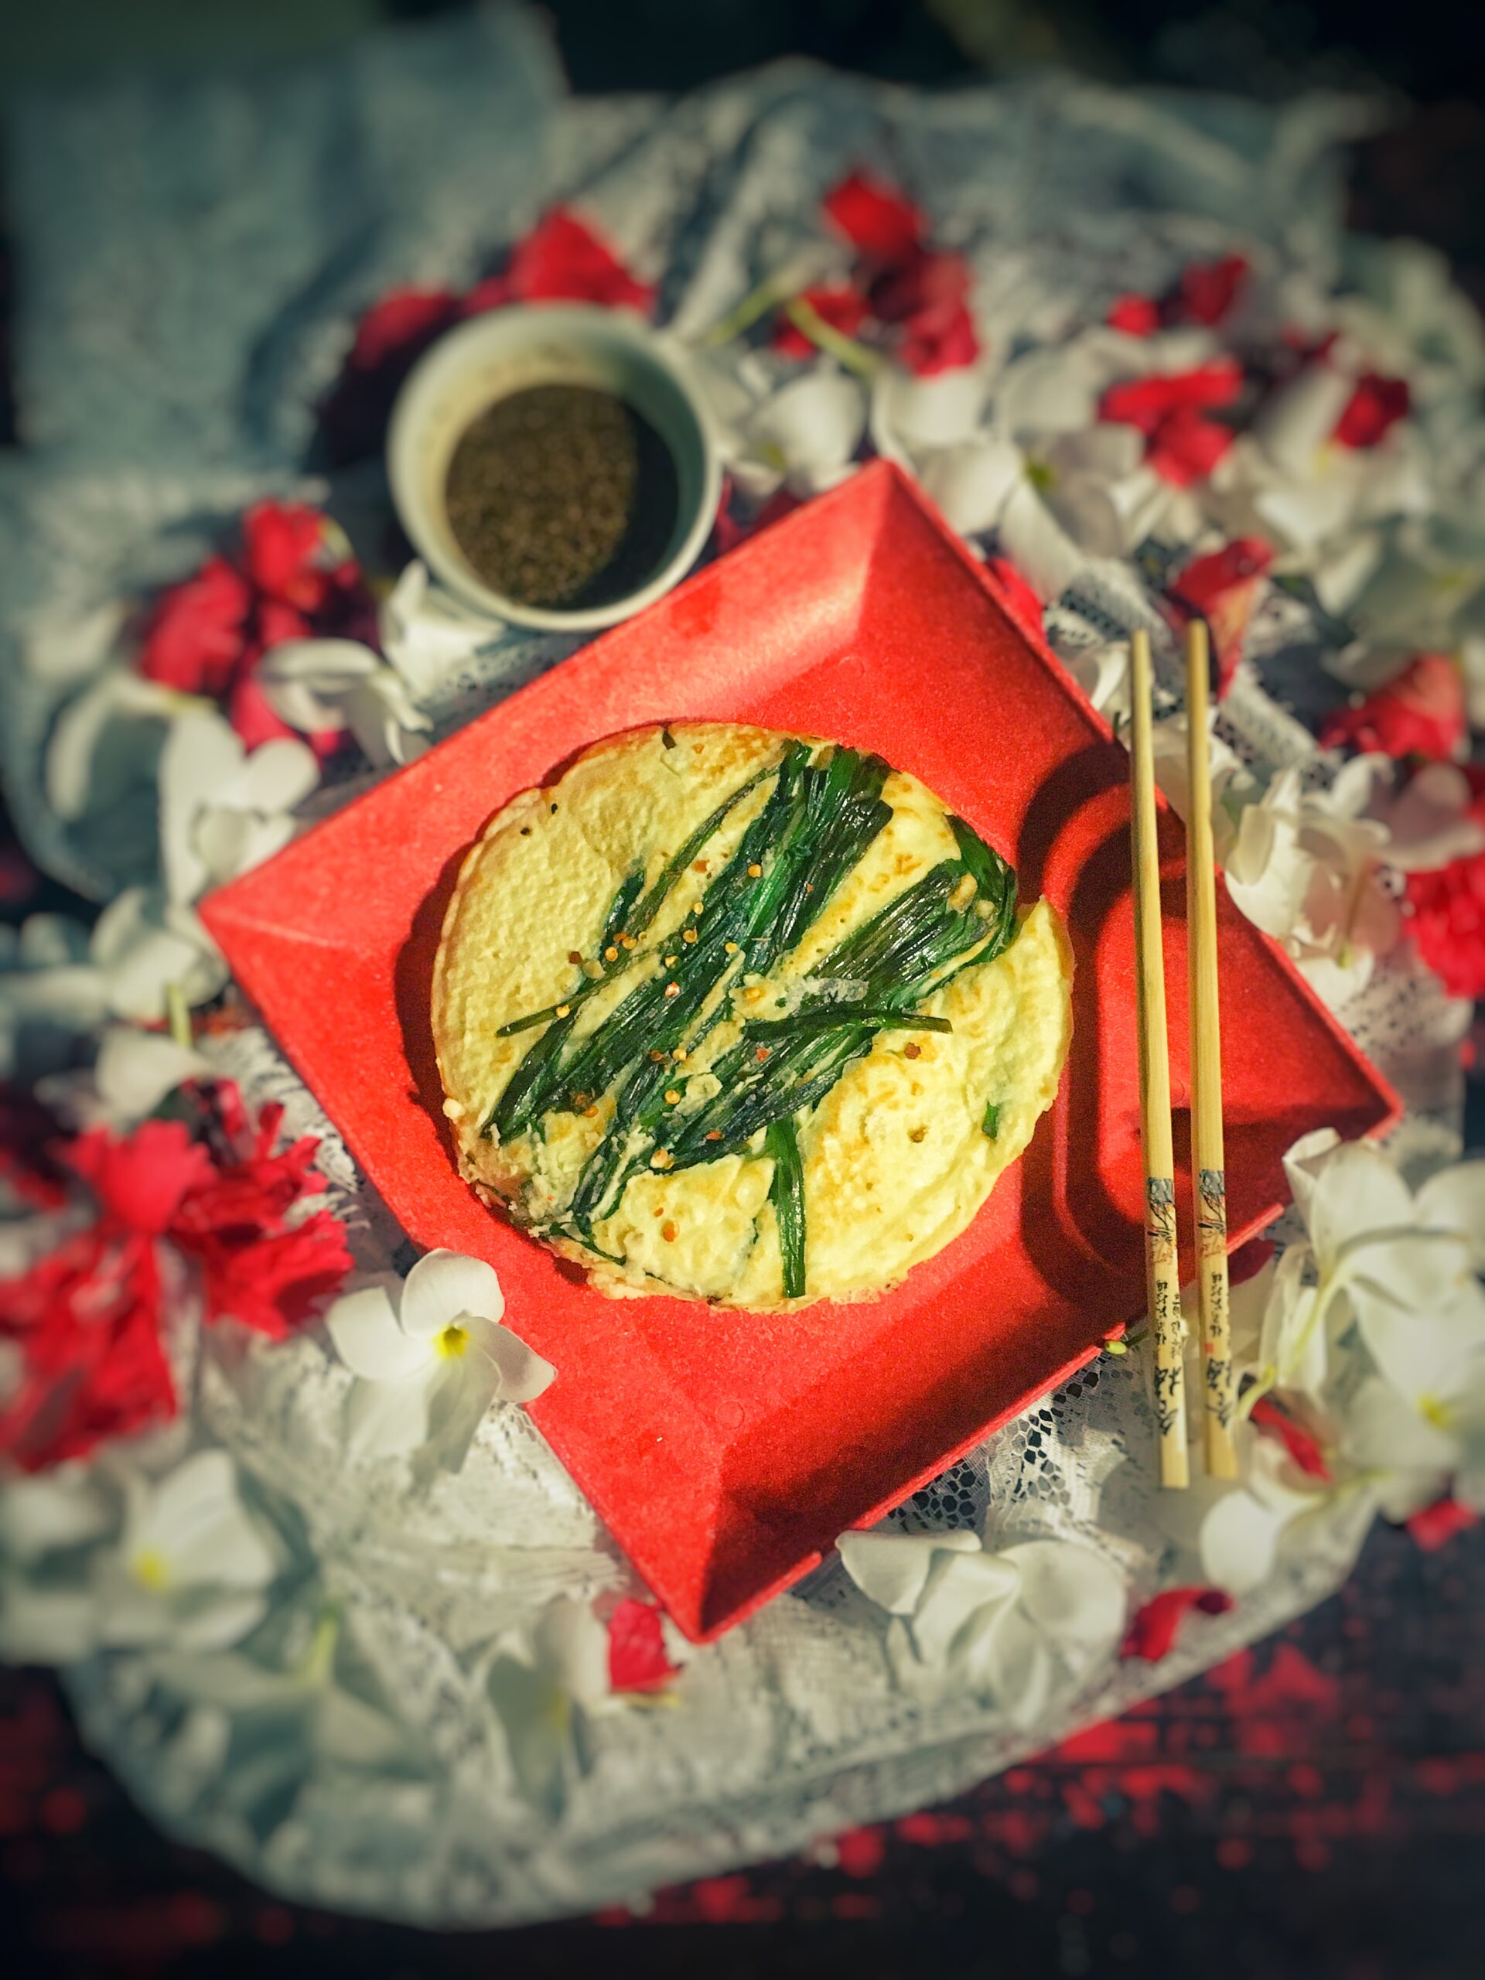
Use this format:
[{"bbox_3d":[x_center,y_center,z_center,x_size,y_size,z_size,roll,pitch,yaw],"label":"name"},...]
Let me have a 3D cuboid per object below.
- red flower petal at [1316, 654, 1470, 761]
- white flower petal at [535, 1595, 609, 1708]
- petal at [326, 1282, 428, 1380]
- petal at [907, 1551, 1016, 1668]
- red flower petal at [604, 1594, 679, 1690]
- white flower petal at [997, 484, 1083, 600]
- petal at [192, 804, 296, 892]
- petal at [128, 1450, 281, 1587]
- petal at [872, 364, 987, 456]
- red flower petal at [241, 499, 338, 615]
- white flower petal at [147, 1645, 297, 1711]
[{"bbox_3d":[0.191,-0.083,0.488,0.045,0.016,0.031,-15,79,-5],"label":"red flower petal"},{"bbox_3d":[-0.045,0.175,0.440,0.020,0.014,0.029,0,77,-1],"label":"white flower petal"},{"bbox_3d":[-0.095,0.089,0.433,0.027,0.012,0.022,5,78,-1],"label":"petal"},{"bbox_3d":[0.058,0.161,0.434,0.027,0.015,0.031,15,79,1],"label":"petal"},{"bbox_3d":[-0.026,0.170,0.432,0.020,0.012,0.026,0,79,-2],"label":"red flower petal"},{"bbox_3d":[0.090,-0.135,0.501,0.022,0.014,0.041,-27,80,-7],"label":"white flower petal"},{"bbox_3d":[-0.140,-0.040,0.468,0.029,0.013,0.025,0,79,-2],"label":"petal"},{"bbox_3d":[-0.141,0.139,0.435,0.034,0.016,0.037,44,80,7],"label":"petal"},{"bbox_3d":[0.056,-0.176,0.502,0.034,0.015,0.028,0,79,-2],"label":"petal"},{"bbox_3d":[-0.134,-0.128,0.493,0.026,0.016,0.035,-8,78,-3],"label":"red flower petal"},{"bbox_3d":[-0.135,0.179,0.430,0.040,0.013,0.014,9,78,0],"label":"white flower petal"}]

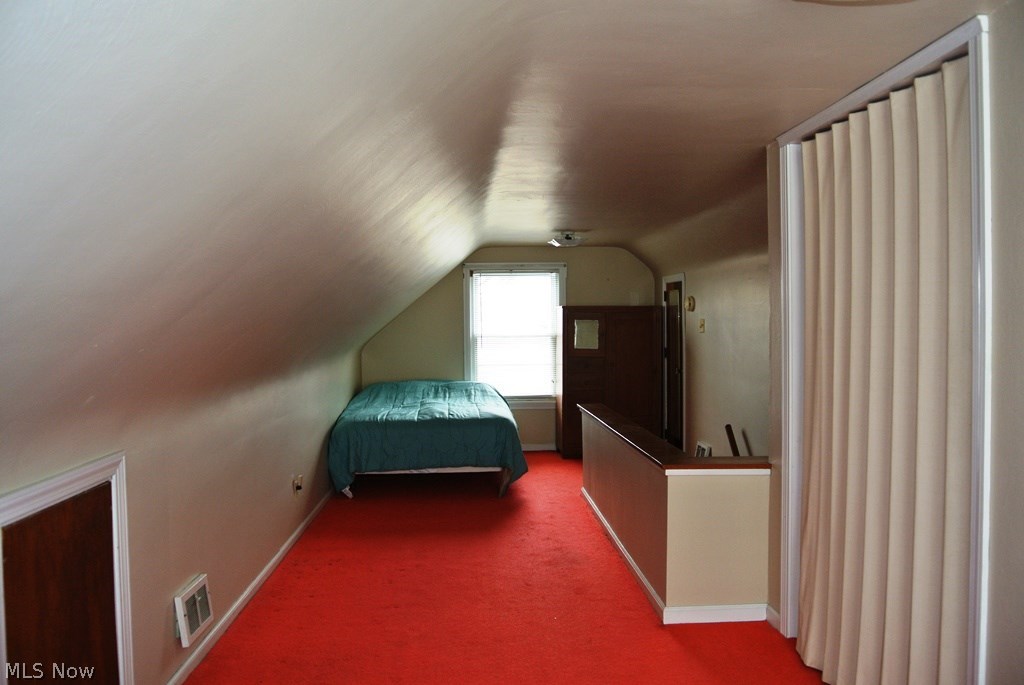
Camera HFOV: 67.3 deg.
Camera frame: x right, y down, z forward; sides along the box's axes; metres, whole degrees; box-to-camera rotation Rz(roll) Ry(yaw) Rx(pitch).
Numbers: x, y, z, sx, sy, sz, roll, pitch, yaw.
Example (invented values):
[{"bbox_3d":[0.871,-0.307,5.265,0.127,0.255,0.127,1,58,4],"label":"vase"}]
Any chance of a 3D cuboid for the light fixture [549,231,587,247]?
[{"bbox_3d":[0.519,-0.964,7.180,0.330,0.140,0.330,0,1,-3],"label":"light fixture"}]

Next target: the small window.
[{"bbox_3d":[0.036,-0.107,8.534,0.990,1.425,0.060,0,1,-3],"label":"small window"}]

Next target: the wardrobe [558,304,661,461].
[{"bbox_3d":[1.069,0.408,8.356,1.040,1.600,0.435,0,1,-3],"label":"wardrobe"}]

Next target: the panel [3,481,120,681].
[{"bbox_3d":[-1.273,0.865,2.174,0.030,0.840,0.570,0,1,-3],"label":"panel"}]

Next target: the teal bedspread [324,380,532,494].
[{"bbox_3d":[-0.727,0.856,7.232,1.600,0.770,2.120,0,1,-3],"label":"teal bedspread"}]

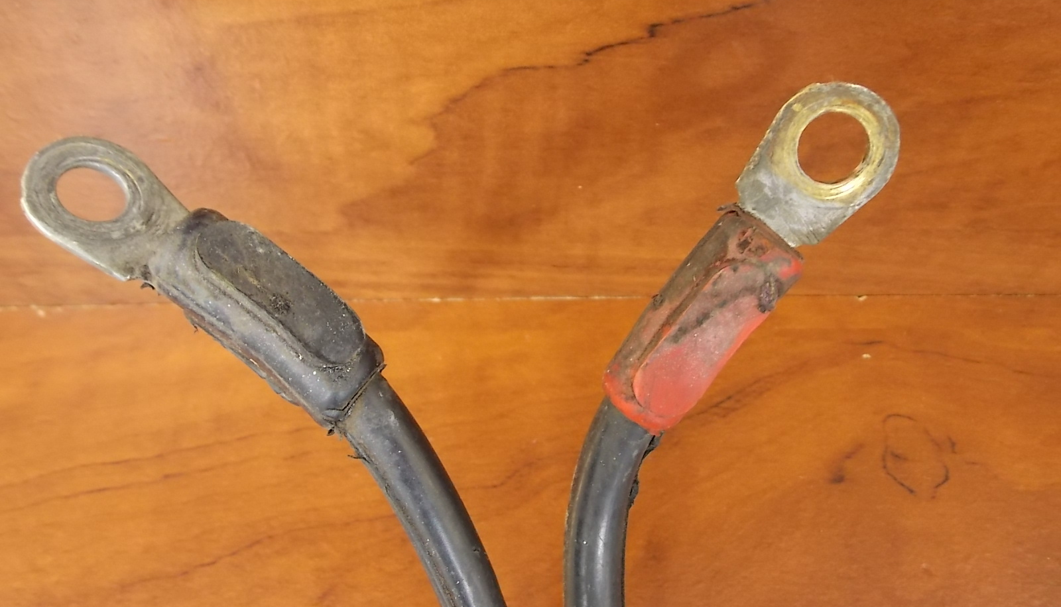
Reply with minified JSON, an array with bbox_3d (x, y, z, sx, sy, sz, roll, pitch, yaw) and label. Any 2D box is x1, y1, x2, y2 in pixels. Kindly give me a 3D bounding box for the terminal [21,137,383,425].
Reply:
[{"bbox_3d":[-0.053,-0.004,0.136,0.061,0.013,0.018,35,52,-8],"label":"terminal"}]

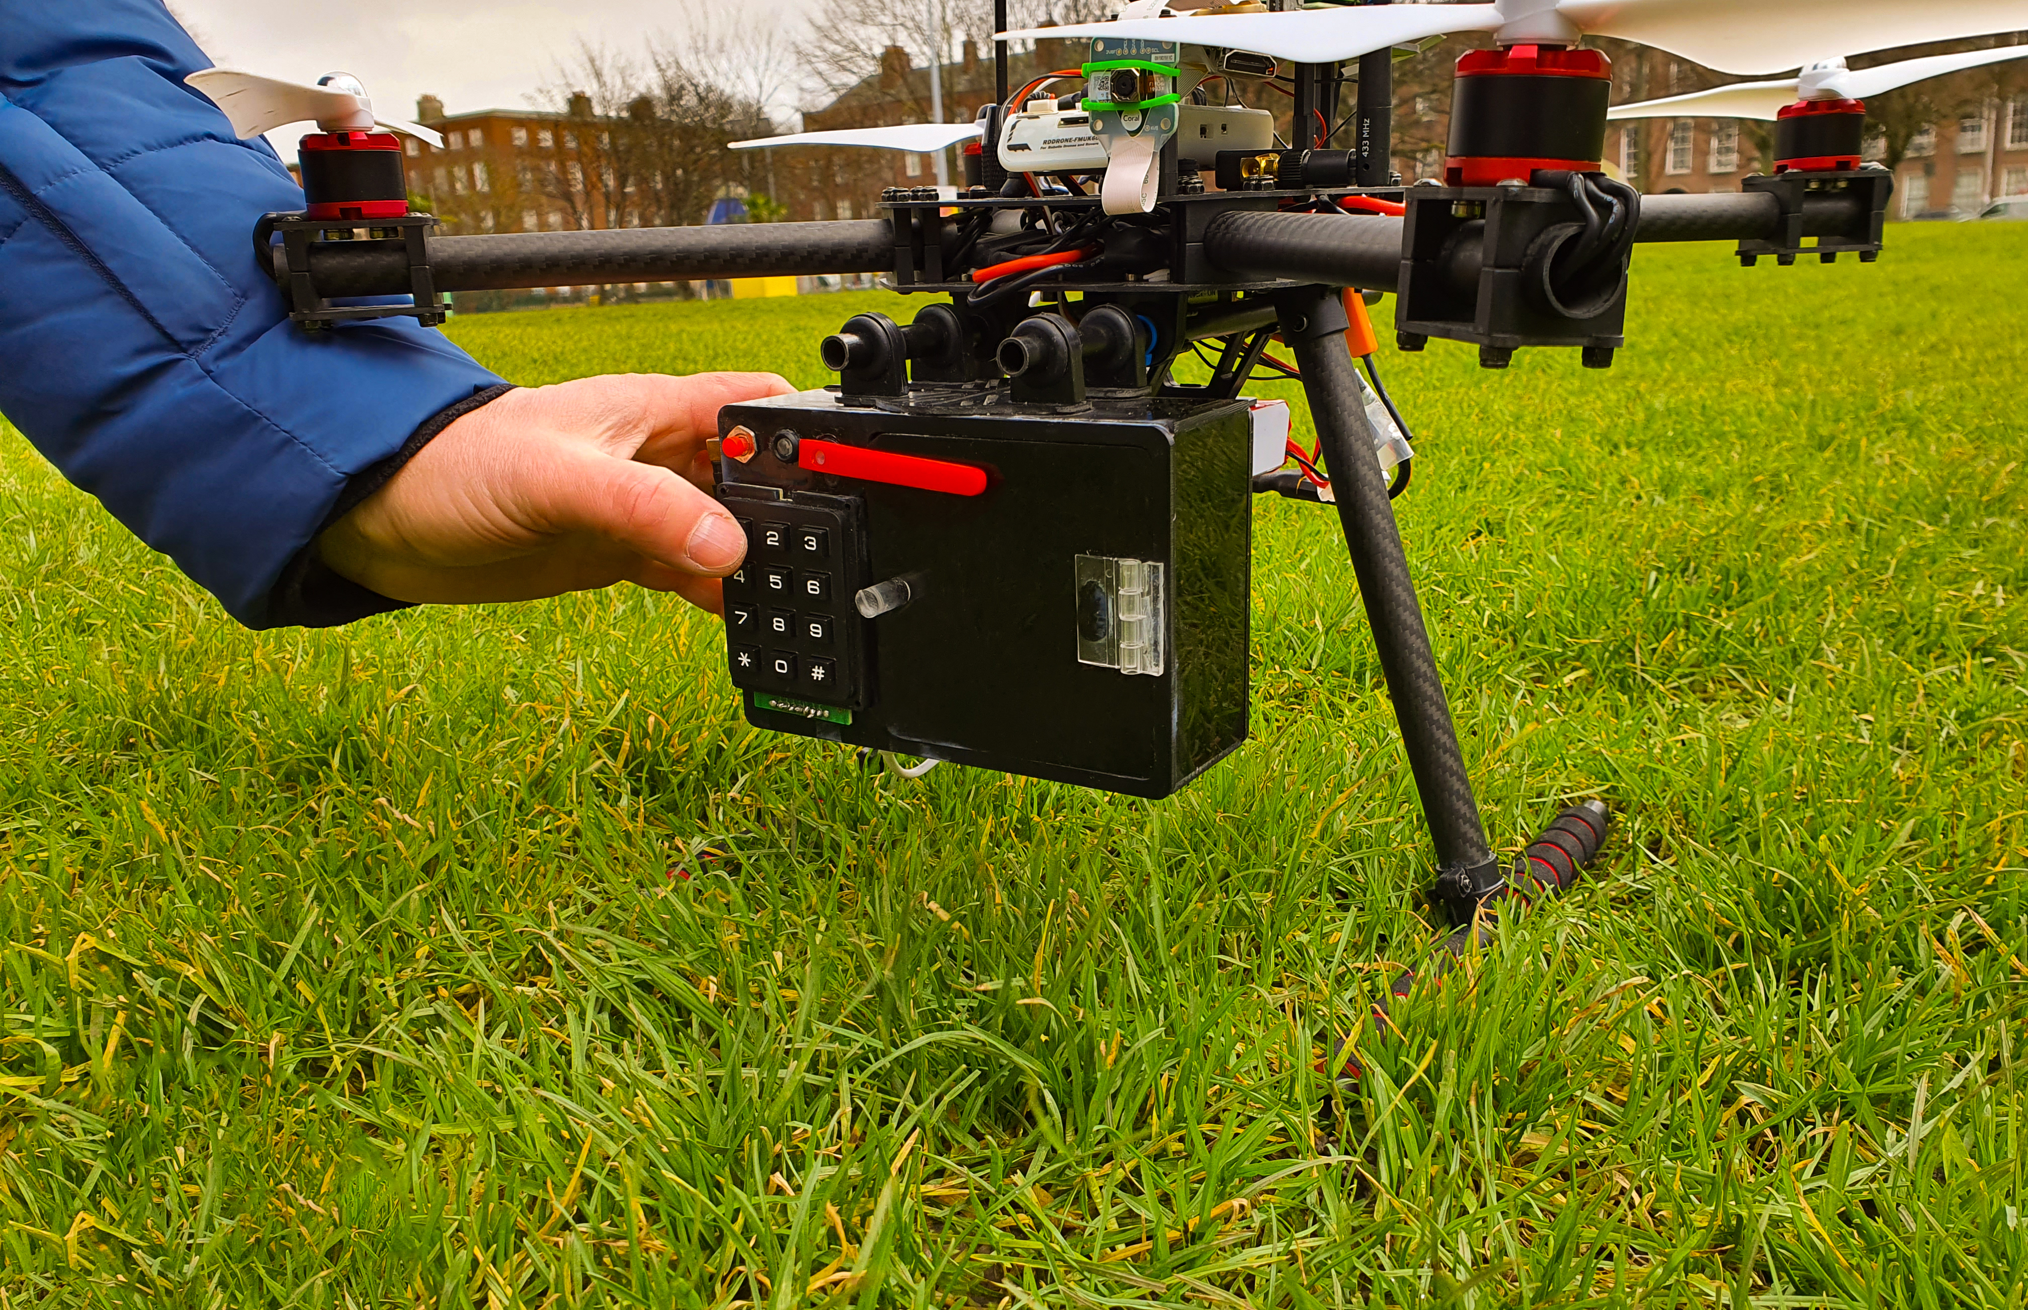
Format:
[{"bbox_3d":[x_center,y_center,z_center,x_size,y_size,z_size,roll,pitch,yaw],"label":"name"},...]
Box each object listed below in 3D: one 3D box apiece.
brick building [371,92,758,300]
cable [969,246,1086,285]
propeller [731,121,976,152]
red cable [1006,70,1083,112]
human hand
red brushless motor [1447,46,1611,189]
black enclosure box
[{"bbox_3d":[-40.075,-40.482,135.482,20.000,15.500,30.000,9,19,36],"label":"brick building"},{"bbox_3d":[0.005,-0.120,0.470,0.042,0.013,0.015,-2,17,-3],"label":"cable"},{"bbox_3d":[-0.012,-0.253,0.735,0.250,0.016,0.028,-2,17,-2],"label":"propeller"},{"bbox_3d":[0.010,-0.176,0.475,0.030,0.017,0.016,-2,17,-3],"label":"red cable"},{"bbox_3d":[-0.142,-0.051,0.487,0.160,0.080,0.090,-1,15,7],"label":"human hand"},{"bbox_3d":[0.093,-0.097,0.275,0.029,0.026,0.029,-1,17,0],"label":"red brushless motor"},{"bbox_3d":[-0.010,-0.024,0.455,0.150,0.103,0.056,8,19,30],"label":"black enclosure box"}]

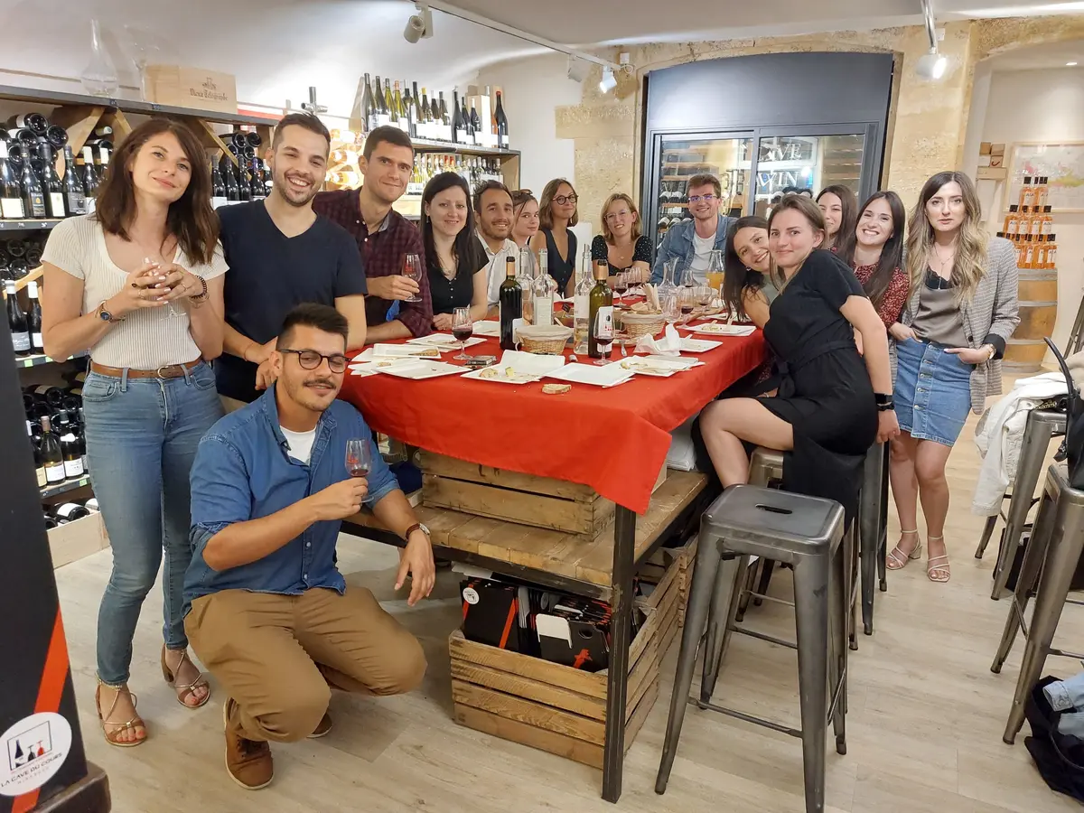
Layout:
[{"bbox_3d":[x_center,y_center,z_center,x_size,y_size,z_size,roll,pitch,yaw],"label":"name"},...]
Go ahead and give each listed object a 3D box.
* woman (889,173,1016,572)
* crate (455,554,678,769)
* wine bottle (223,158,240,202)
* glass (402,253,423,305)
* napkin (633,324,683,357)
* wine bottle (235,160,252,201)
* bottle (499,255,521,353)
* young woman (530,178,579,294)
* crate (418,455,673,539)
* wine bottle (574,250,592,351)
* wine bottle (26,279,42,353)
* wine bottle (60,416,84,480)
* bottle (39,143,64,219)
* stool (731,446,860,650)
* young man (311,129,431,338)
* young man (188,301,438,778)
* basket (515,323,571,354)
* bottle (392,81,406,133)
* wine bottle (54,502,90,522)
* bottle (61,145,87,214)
[{"bbox_3d":[1.692,-0.091,3.255,0.510,1.670,0.340,12,18,38],"label":"woman"},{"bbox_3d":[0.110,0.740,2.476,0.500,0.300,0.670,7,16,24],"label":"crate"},{"bbox_3d":[-1.619,-1.147,4.088,0.078,0.287,0.078,8,16,27],"label":"wine bottle"},{"bbox_3d":[-0.406,-0.406,2.470,0.065,0.155,0.065,-2,15,-12],"label":"glass"},{"bbox_3d":[0.388,-0.229,2.599,0.155,0.085,0.120,3,15,8],"label":"napkin"},{"bbox_3d":[-1.538,-1.147,4.076,0.078,0.297,0.078,7,16,24],"label":"wine bottle"},{"bbox_3d":[-0.102,-0.339,2.571,0.075,0.300,0.075,1,15,0],"label":"bottle"},{"bbox_3d":[0.170,-0.529,4.254,0.550,1.370,0.420,12,19,39],"label":"young woman"},{"bbox_3d":[-0.018,0.177,2.392,0.555,0.230,0.410,7,16,25],"label":"crate"},{"bbox_3d":[0.145,-0.337,2.521,0.076,0.326,0.076,1,15,0],"label":"wine bottle"},{"bbox_3d":[-2.072,-0.365,3.209,0.078,0.296,0.078,8,16,26],"label":"wine bottle"},{"bbox_3d":[-2.043,0.162,3.379,0.085,0.293,0.085,8,16,26],"label":"wine bottle"},{"bbox_3d":[-2.023,-0.935,3.234,0.085,0.296,0.085,8,16,26],"label":"bottle"},{"bbox_3d":[0.822,0.493,2.526,0.420,0.755,0.420,7,16,26],"label":"stool"},{"bbox_3d":[-0.612,-0.093,2.740,0.560,1.650,0.450,-7,17,-28],"label":"young man"},{"bbox_3d":[-0.622,0.353,2.070,0.600,1.280,0.640,-9,18,-32],"label":"young man"},{"bbox_3d":[0.005,-0.224,2.587,0.190,0.080,0.185,0,15,0],"label":"basket"},{"bbox_3d":[-0.878,-1.867,4.922,0.076,0.336,0.076,8,16,27],"label":"bottle"},{"bbox_3d":[-2.190,0.472,3.562,0.300,0.082,0.082,8,16,27],"label":"wine bottle"},{"bbox_3d":[-2.001,-0.963,3.347,0.078,0.291,0.078,8,16,27],"label":"bottle"}]

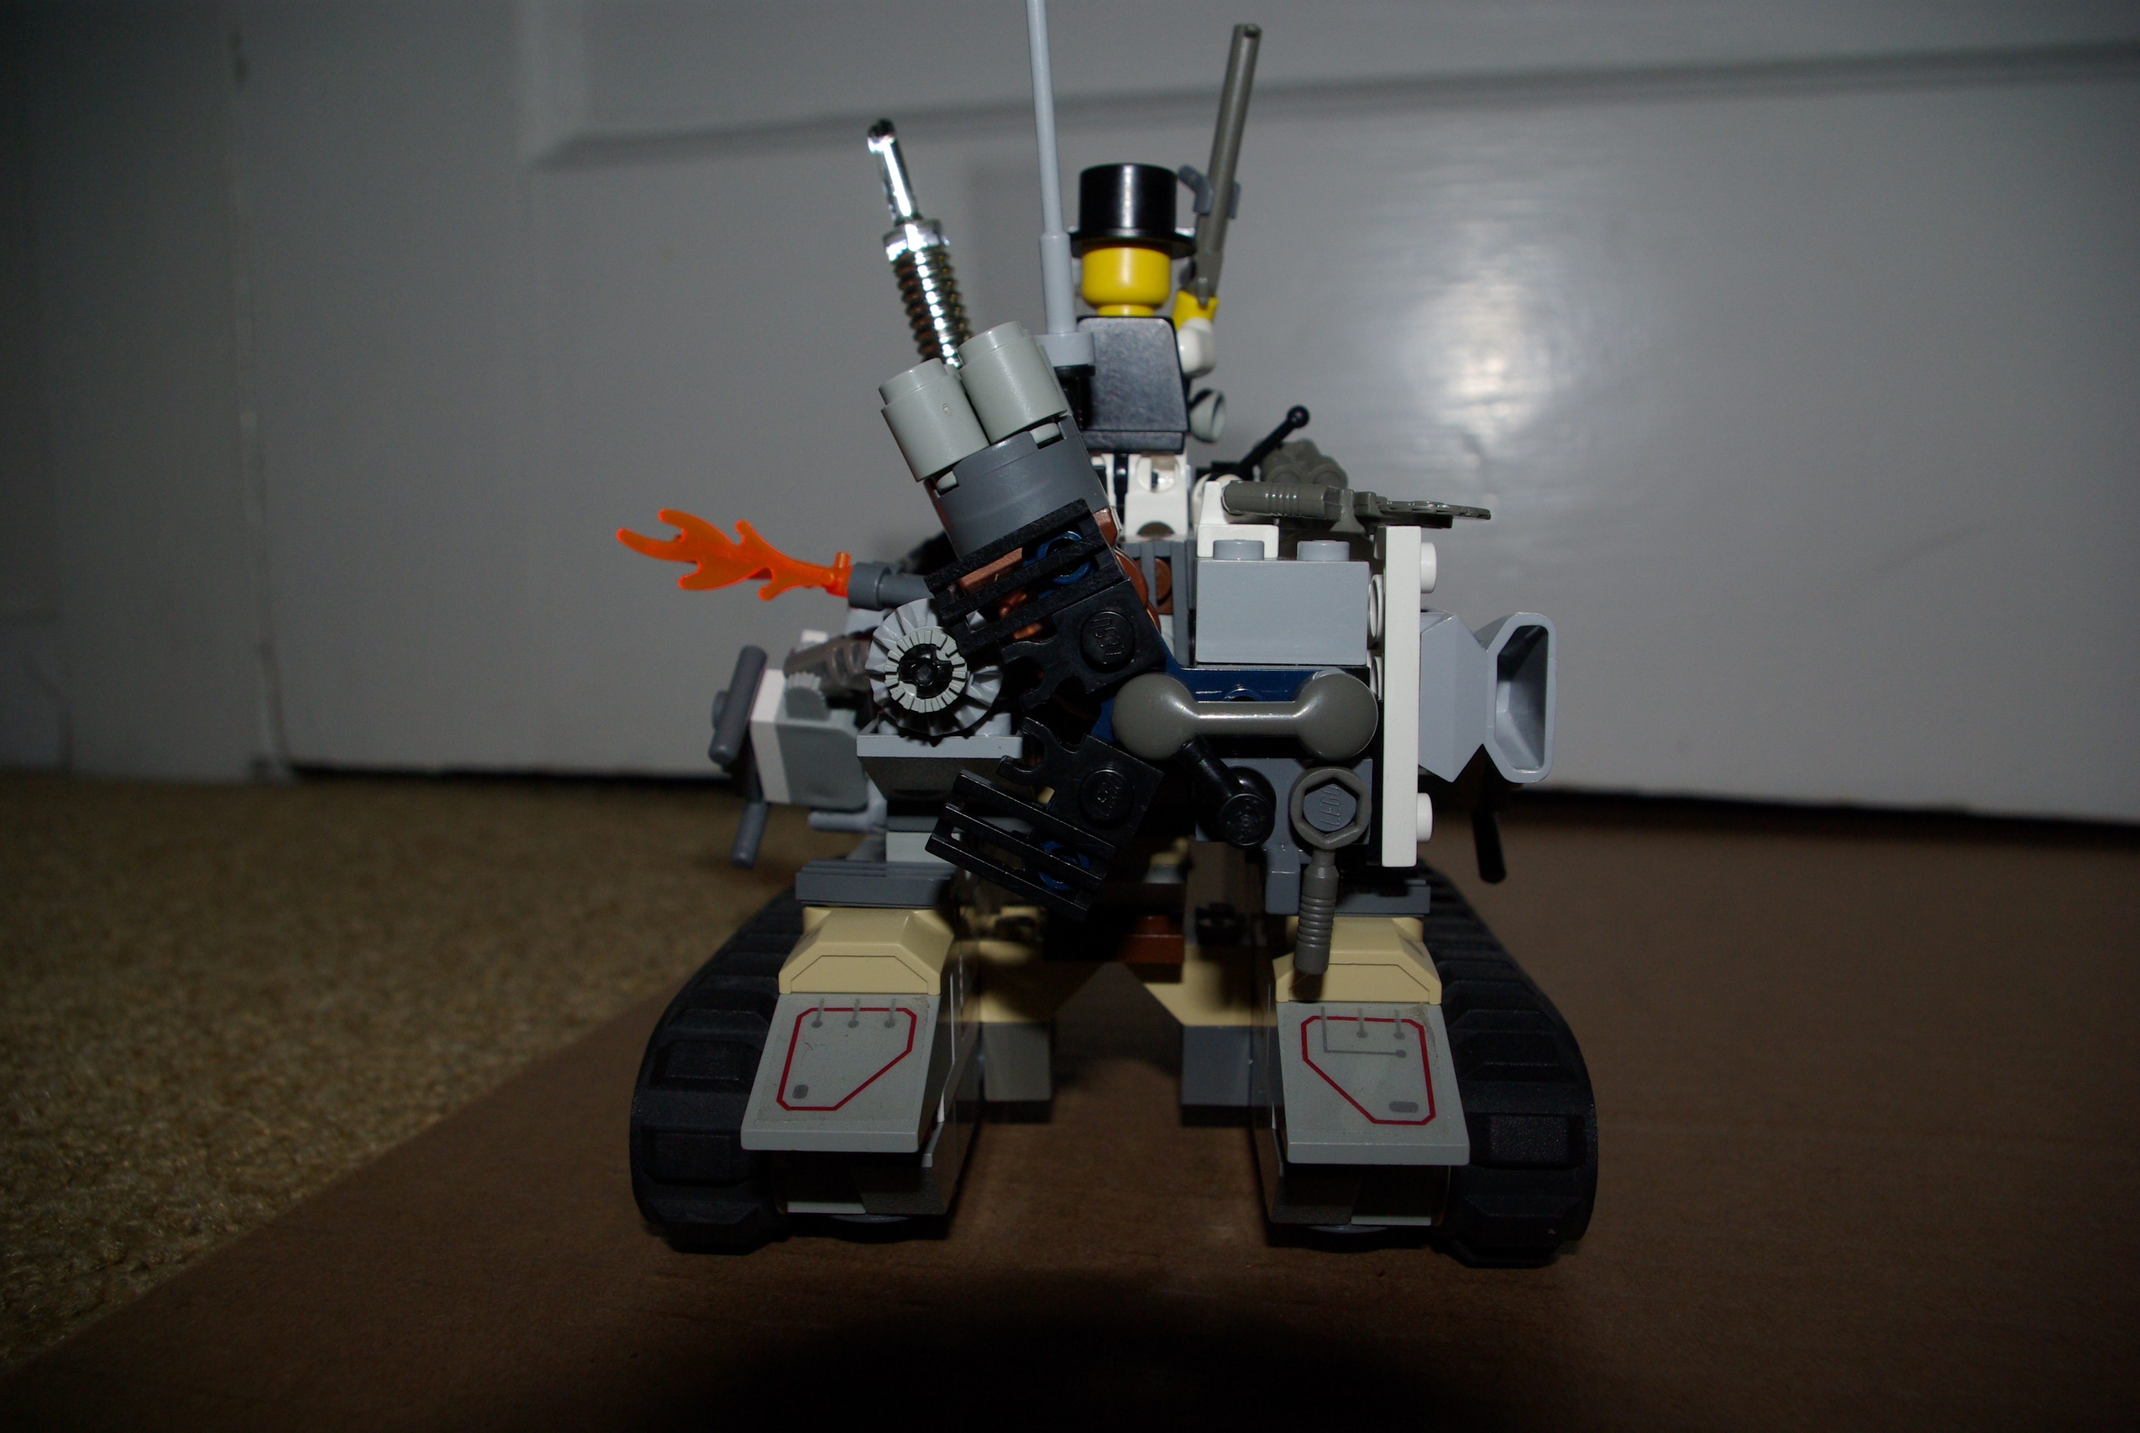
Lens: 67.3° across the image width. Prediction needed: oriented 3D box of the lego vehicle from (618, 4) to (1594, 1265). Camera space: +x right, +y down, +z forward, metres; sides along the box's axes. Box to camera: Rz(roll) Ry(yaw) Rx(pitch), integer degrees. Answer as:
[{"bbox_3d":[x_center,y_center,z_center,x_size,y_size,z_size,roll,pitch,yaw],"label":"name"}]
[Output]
[{"bbox_3d":[0.004,-0.018,0.195,0.095,0.126,0.116,0,4,4],"label":"lego vehicle"}]

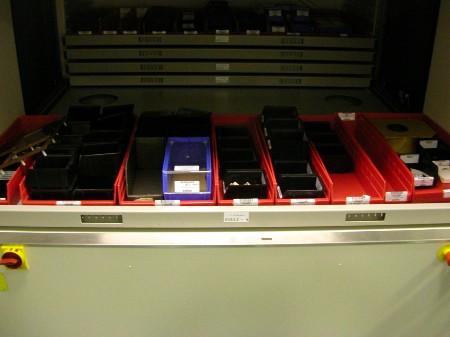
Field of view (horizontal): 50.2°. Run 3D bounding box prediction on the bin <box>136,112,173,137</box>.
[{"bbox_3d":[-0.258,-0.153,1.794,0.130,0.080,0.110,0,26,-2],"label":"bin"}]

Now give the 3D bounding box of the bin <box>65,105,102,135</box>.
[{"bbox_3d":[-0.528,-0.175,1.781,0.130,0.080,0.120,0,26,-2],"label":"bin"}]

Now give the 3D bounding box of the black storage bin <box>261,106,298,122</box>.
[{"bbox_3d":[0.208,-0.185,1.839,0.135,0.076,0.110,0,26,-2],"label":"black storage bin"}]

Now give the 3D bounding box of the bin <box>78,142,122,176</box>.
[{"bbox_3d":[-0.389,-0.030,1.509,0.125,0.077,0.105,0,26,-2],"label":"bin"}]

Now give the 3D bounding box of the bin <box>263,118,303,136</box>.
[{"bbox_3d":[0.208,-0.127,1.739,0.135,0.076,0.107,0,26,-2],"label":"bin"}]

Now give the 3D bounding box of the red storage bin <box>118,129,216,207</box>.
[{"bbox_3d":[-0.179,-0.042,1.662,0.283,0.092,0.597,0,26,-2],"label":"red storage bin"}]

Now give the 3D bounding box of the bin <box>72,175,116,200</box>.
[{"bbox_3d":[-0.388,0.068,1.444,0.125,0.070,0.105,0,26,-2],"label":"bin"}]

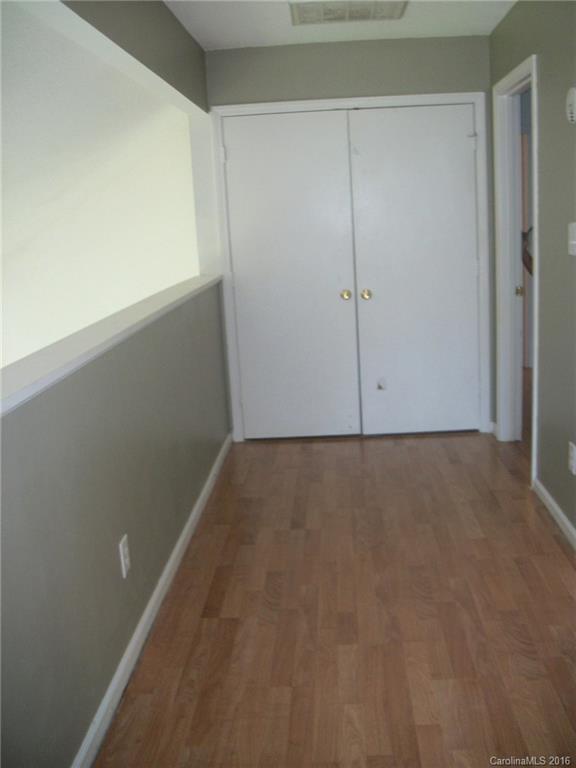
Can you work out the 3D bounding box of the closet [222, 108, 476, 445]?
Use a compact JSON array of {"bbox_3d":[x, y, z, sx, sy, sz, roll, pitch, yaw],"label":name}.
[{"bbox_3d":[0.435,-0.678,4.529,1.655,2.102,0.110,-3,13,4],"label":"closet"}]

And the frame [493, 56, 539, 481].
[{"bbox_3d":[1.280,-0.577,3.869,0.125,2.102,0.900,-3,13,4],"label":"frame"}]

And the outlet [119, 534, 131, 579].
[{"bbox_3d":[-0.546,0.583,2.399,0.012,0.118,0.072,-3,13,4],"label":"outlet"}]

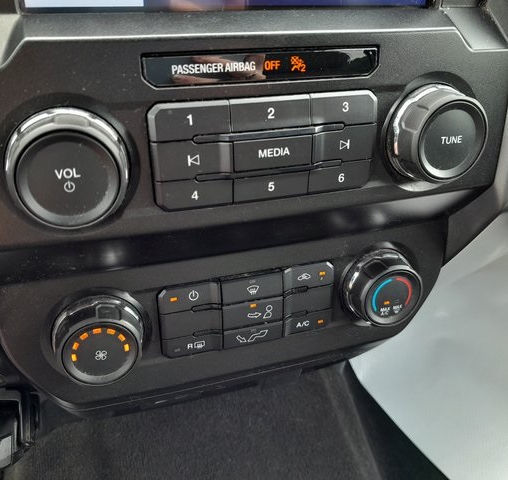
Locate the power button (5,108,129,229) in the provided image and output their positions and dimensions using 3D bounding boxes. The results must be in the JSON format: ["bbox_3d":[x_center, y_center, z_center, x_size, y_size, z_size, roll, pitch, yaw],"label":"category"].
[{"bbox_3d":[-0.072,-0.026,0.195,0.047,0.047,0.018,-8,26,-16],"label":"power button"}]

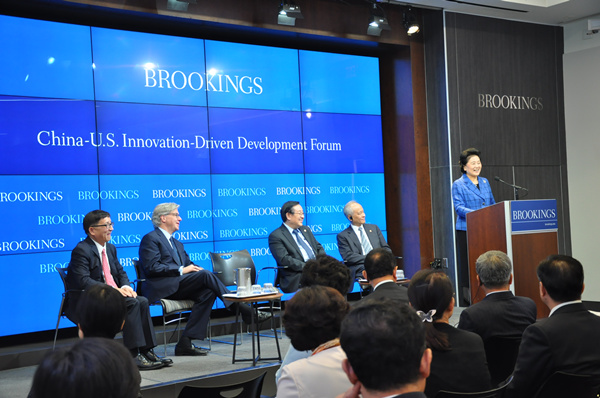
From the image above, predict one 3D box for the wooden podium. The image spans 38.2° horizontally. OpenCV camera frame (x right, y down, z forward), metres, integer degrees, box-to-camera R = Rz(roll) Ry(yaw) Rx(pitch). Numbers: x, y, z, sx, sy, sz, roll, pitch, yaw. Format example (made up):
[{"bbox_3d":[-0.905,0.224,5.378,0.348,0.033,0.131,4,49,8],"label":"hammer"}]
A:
[{"bbox_3d":[2.188,0.621,8.835,0.780,1.187,0.530,-2,-2,-35],"label":"wooden podium"}]

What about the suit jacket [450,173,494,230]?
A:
[{"bbox_3d":[1.837,0.048,9.213,0.480,0.620,0.420,-1,-2,-42],"label":"suit jacket"}]

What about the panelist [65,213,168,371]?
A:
[{"bbox_3d":[-1.489,0.715,7.031,0.900,1.260,0.560,-4,-2,30],"label":"panelist"}]

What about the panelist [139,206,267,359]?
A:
[{"bbox_3d":[-0.880,0.678,7.540,1.080,1.300,0.580,-3,-2,24],"label":"panelist"}]

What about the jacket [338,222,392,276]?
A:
[{"bbox_3d":[0.681,0.564,9.211,0.540,0.620,0.460,-2,-2,-32],"label":"jacket"}]

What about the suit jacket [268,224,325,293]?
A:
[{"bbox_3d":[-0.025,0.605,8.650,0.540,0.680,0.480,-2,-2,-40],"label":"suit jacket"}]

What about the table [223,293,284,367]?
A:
[{"bbox_3d":[-0.349,1.031,6.811,0.470,0.510,0.470,-3,-1,0],"label":"table"}]

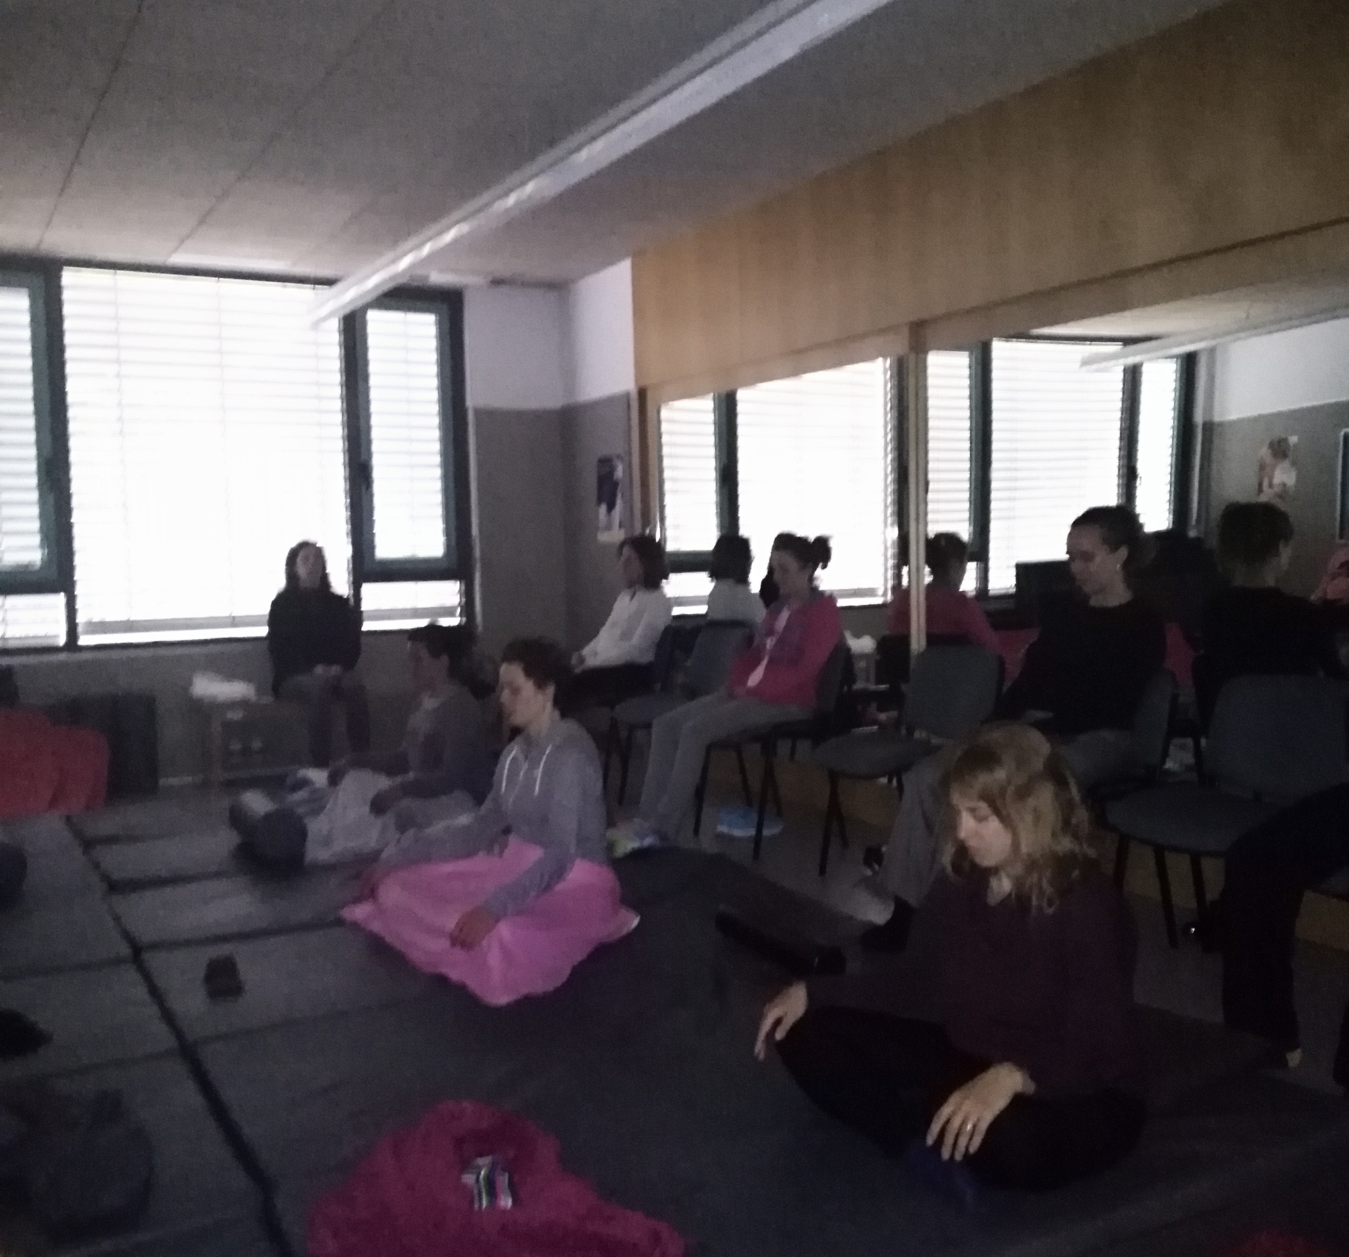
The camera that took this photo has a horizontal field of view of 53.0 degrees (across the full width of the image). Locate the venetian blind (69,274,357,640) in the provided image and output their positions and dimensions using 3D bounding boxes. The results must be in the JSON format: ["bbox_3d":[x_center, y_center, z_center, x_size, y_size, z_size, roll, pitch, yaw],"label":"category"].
[{"bbox_3d":[-2.576,-0.947,7.603,1.497,2.008,0.100,-3,4,-29],"label":"venetian blind"}]

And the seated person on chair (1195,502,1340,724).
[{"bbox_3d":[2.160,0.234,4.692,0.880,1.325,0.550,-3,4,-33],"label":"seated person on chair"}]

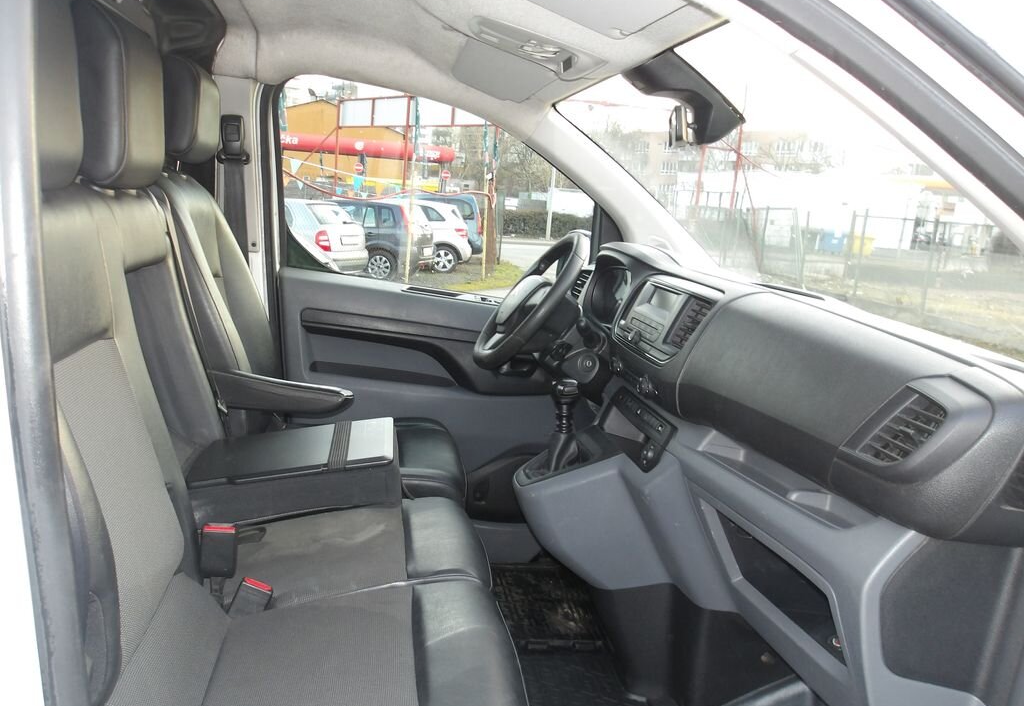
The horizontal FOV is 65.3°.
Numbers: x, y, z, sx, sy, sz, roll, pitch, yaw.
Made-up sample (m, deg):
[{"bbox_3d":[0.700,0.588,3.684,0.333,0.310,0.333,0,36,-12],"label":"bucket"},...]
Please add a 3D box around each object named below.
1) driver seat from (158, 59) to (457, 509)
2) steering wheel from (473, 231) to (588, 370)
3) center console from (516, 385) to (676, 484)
[{"bbox_3d":[-0.436,-0.037,1.693,0.720,1.070,0.540,3,9,-9],"label":"driver seat"},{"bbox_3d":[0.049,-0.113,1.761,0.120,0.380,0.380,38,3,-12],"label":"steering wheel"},{"bbox_3d":[0.128,0.147,1.397,0.270,0.190,0.300,3,9,-9],"label":"center console"}]

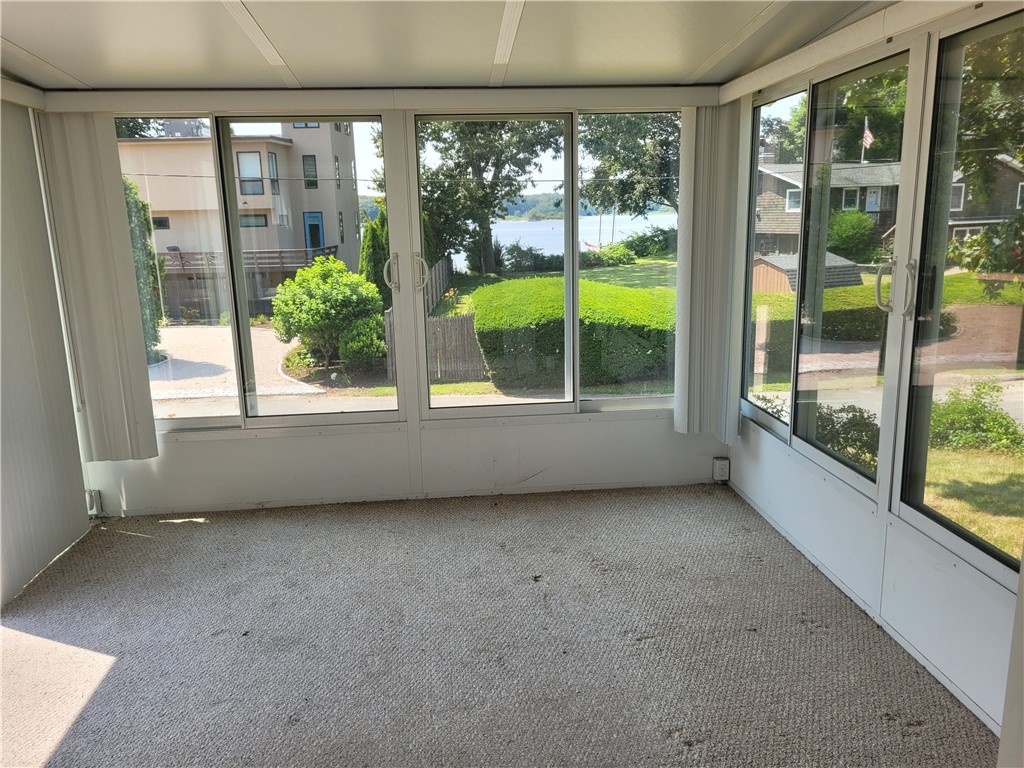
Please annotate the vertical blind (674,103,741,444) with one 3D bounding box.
[{"bbox_3d":[0.967,-0.534,3.817,0.290,1.653,0.174,-2,12,-5],"label":"vertical blind"}]

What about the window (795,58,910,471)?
[{"bbox_3d":[1.266,-0.419,2.909,0.038,1.464,0.681,-2,12,-5],"label":"window"}]

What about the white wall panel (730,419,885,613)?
[{"bbox_3d":[1.252,0.490,3.434,0.043,0.409,1.486,-2,12,-5],"label":"white wall panel"}]

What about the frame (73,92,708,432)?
[{"bbox_3d":[-0.547,-0.571,3.836,3.299,1.567,0.080,-2,12,-5],"label":"frame"}]

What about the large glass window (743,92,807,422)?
[{"bbox_3d":[1.220,-0.565,3.588,0.038,1.464,0.624,-2,12,-5],"label":"large glass window"}]

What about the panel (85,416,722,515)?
[{"bbox_3d":[-0.508,0.407,4.060,3.349,0.413,0.049,-2,12,-5],"label":"panel"}]

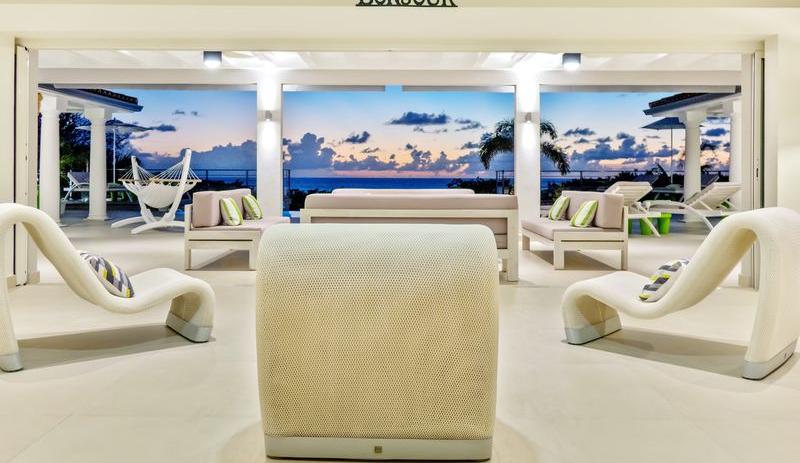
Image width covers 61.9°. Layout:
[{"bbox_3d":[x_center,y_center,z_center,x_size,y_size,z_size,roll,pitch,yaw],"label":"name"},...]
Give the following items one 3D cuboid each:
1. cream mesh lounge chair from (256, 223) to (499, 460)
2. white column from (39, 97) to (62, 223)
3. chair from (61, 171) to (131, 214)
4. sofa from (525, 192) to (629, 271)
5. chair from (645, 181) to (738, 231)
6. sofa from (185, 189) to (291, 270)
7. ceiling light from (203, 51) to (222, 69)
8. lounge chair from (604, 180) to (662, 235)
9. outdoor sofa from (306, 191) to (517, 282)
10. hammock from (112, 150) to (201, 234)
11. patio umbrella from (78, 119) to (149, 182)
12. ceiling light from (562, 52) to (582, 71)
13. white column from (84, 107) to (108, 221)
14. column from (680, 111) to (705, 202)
[{"bbox_3d":[-0.060,0.340,2.810,0.800,0.800,1.220,0,4,1],"label":"cream mesh lounge chair"},{"bbox_3d":[-7.523,-1.496,14.338,0.474,2.729,0.474,0,3,0],"label":"white column"},{"bbox_3d":[-8.080,-1.210,18.300,1.920,0.850,0.700,0,4,-2],"label":"chair"},{"bbox_3d":[2.000,-0.074,7.970,0.770,0.790,2.020,0,4,0],"label":"sofa"},{"bbox_3d":[5.310,-0.430,11.680,0.700,0.860,1.920,-2,5,-33],"label":"chair"},{"bbox_3d":[-1.840,-0.080,7.830,0.760,0.785,1.970,0,4,0],"label":"sofa"},{"bbox_3d":[-2.250,-2.100,8.000,0.222,0.230,0.222,0,4,0],"label":"ceiling light"},{"bbox_3d":[3.945,-0.470,12.669,0.742,0.948,2.009,-1,4,-21],"label":"lounge chair"},{"bbox_3d":[0.103,0.033,7.035,2.173,0.855,0.834,0,3,0],"label":"outdoor sofa"},{"bbox_3d":[-4.851,-0.798,13.287,1.236,1.504,4.017,-2,4,-34],"label":"hammock"},{"bbox_3d":[-9.193,-2.302,21.424,2.421,2.678,2.421,0,3,0],"label":"patio umbrella"},{"bbox_3d":[2.065,-2.077,8.000,0.222,0.230,0.222,0,4,0],"label":"ceiling light"},{"bbox_3d":[-7.330,-1.633,16.150,0.474,2.709,0.474,0,3,0],"label":"white column"},{"bbox_3d":[6.385,-1.400,14.500,0.400,2.380,0.400,0,4,0],"label":"column"}]

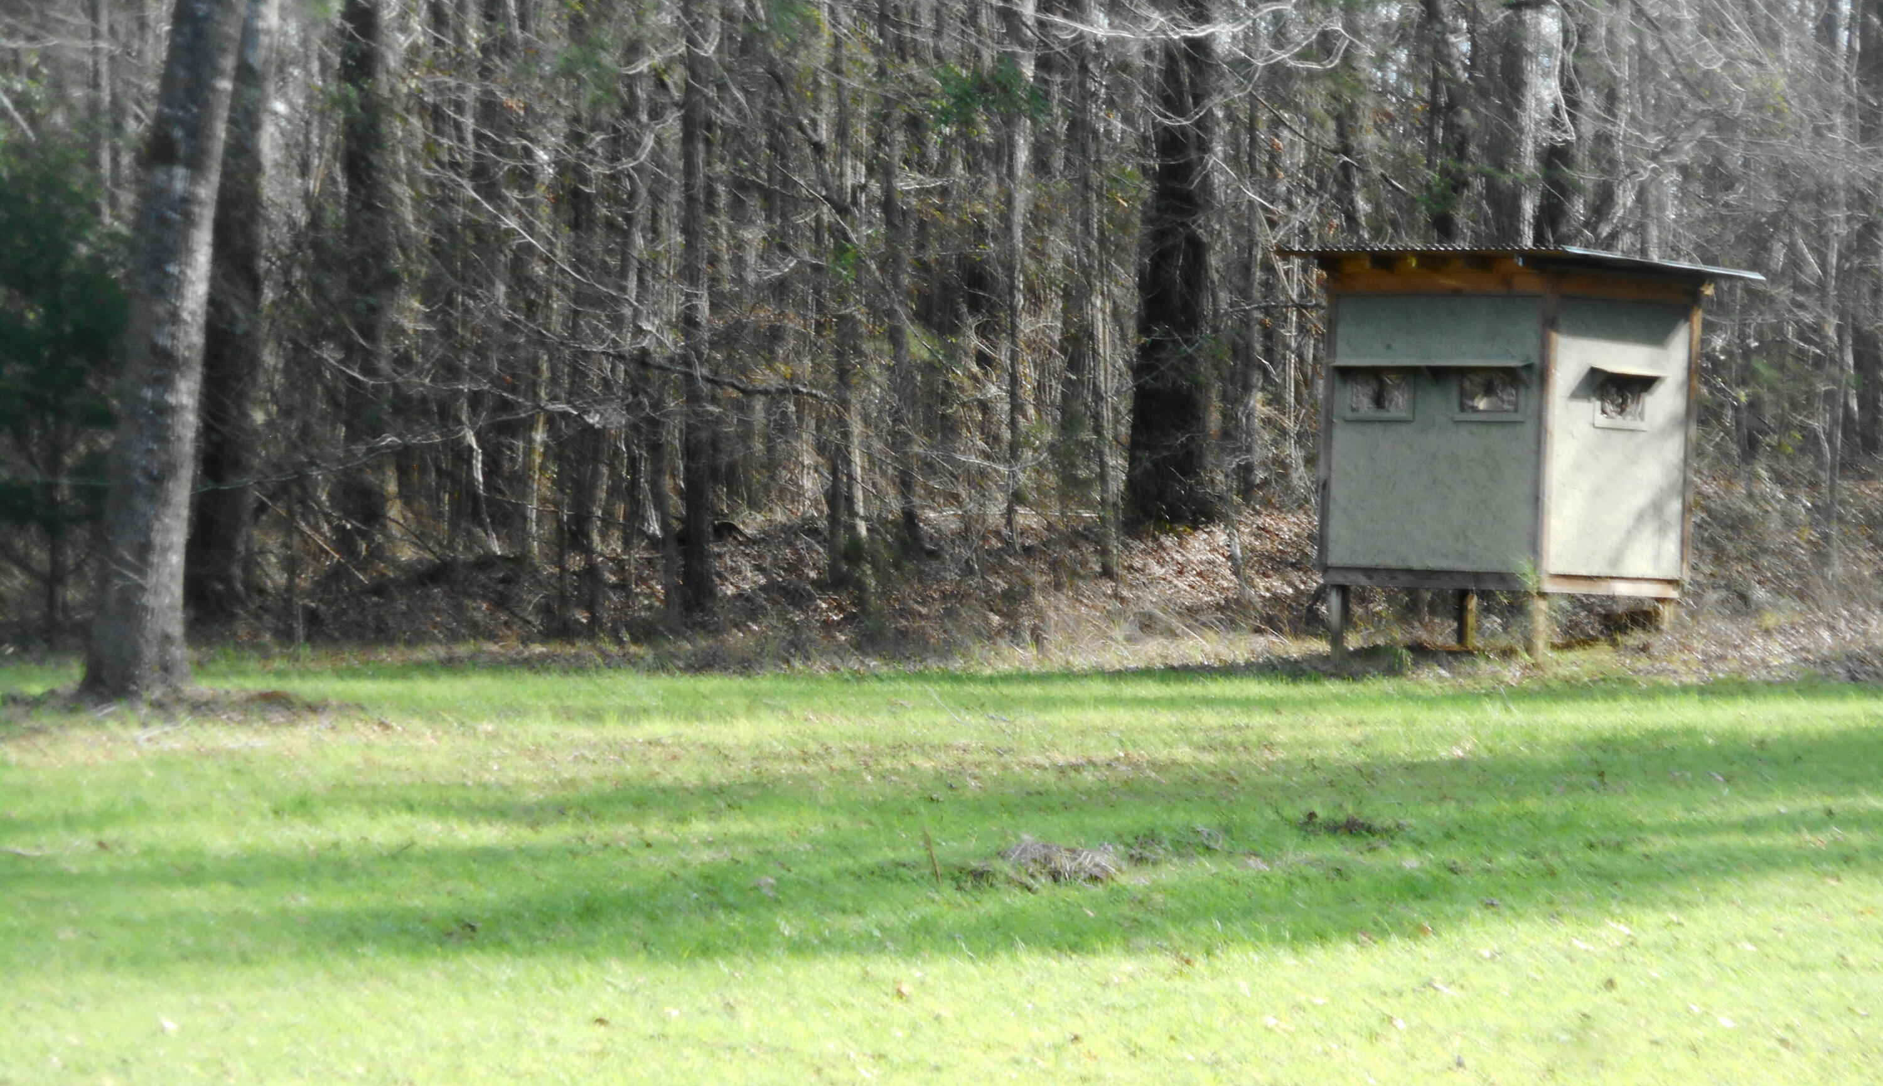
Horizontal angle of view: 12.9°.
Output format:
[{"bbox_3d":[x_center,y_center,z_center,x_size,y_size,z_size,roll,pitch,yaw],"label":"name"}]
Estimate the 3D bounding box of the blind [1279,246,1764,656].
[{"bbox_3d":[4.021,-0.634,58.000,2.361,2.816,2.516,2,1,38],"label":"blind"}]

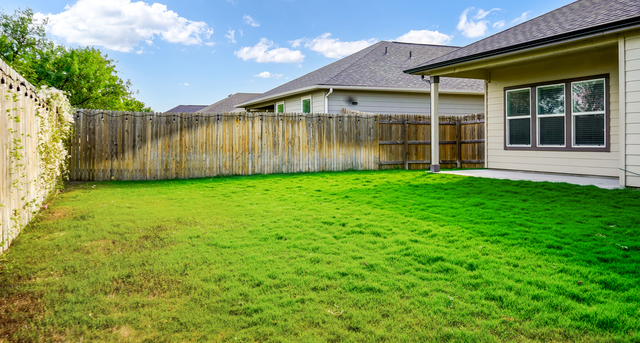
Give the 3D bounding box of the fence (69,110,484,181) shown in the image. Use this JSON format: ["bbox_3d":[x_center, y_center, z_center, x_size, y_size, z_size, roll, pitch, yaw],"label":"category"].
[{"bbox_3d":[-0.660,-0.850,15.070,12.500,1.880,0.180,-1,3,-22],"label":"fence"}]

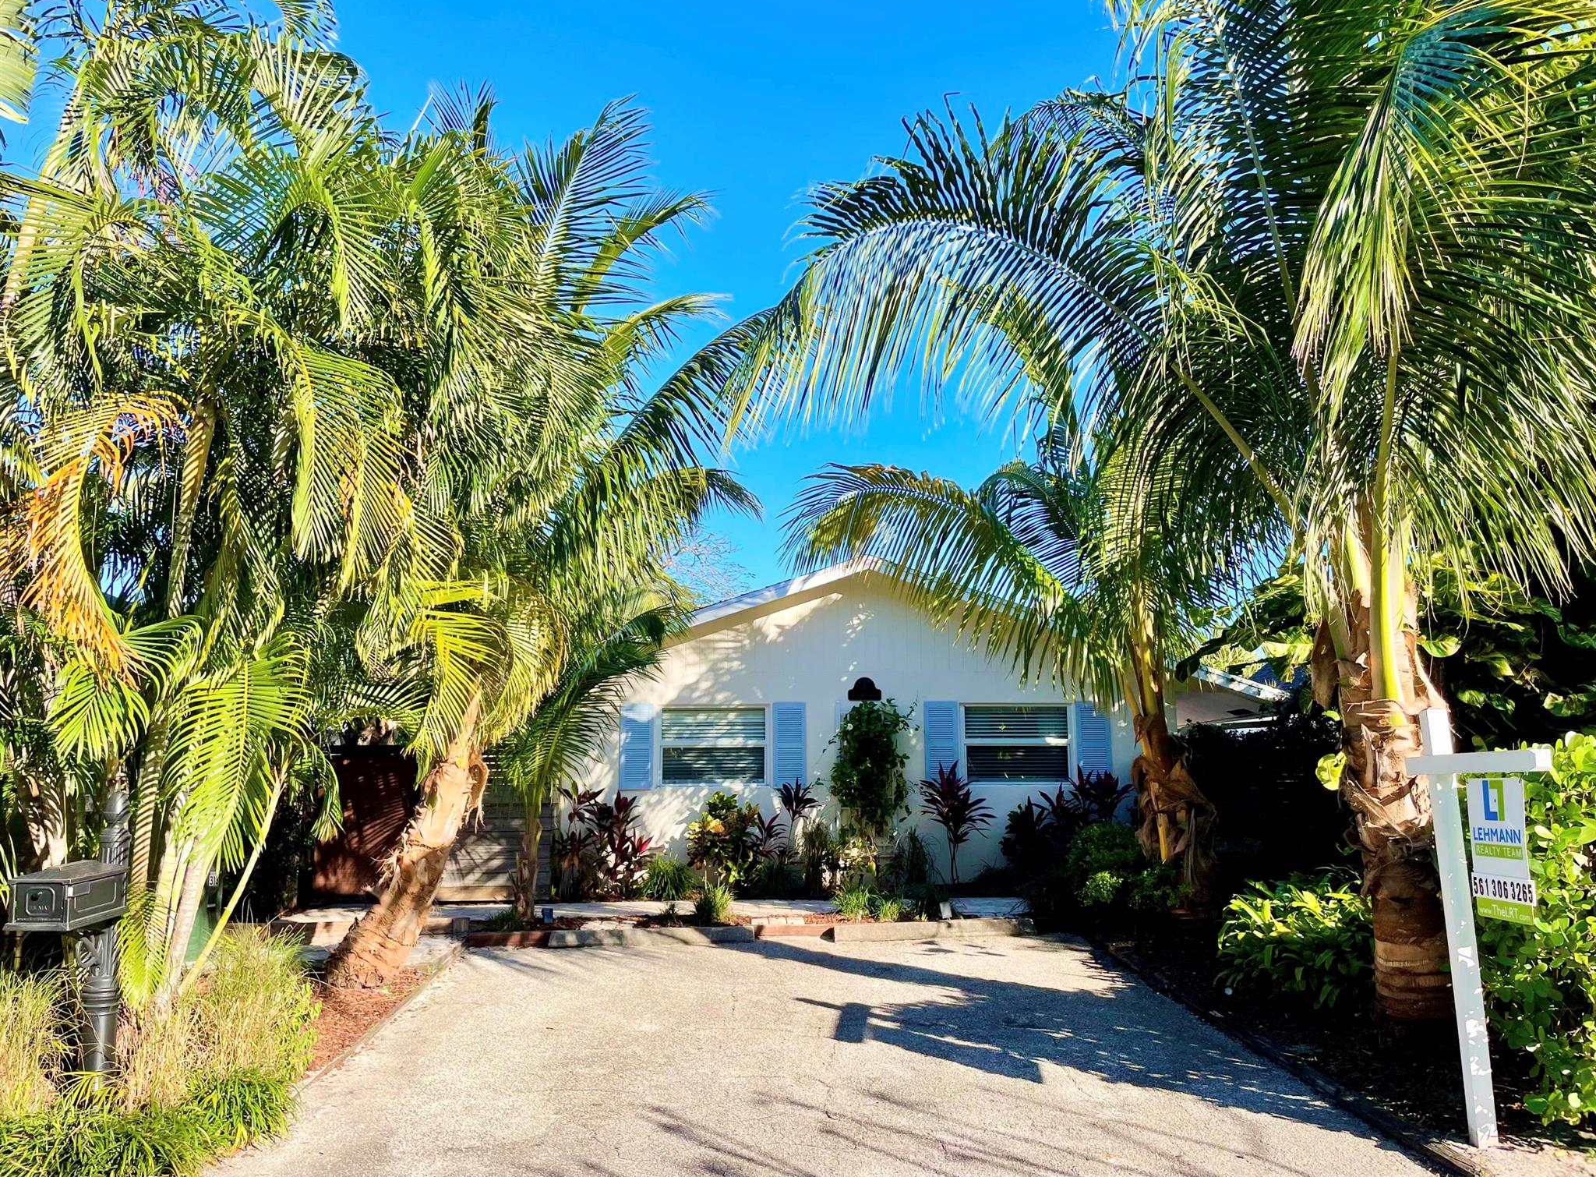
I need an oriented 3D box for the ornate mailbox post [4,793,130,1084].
[{"bbox_3d":[-3.410,1.632,5.526,0.290,1.384,0.680,0,-7,0],"label":"ornate mailbox post"}]

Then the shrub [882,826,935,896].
[{"bbox_3d":[1.176,2.864,12.637,0.552,0.682,0.520,0,-7,0],"label":"shrub"}]

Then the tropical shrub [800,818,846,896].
[{"bbox_3d":[0.259,2.788,12.445,0.479,0.786,0.480,0,-7,0],"label":"tropical shrub"}]

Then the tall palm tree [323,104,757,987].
[{"bbox_3d":[-1.859,-0.462,8.631,3.200,6.439,3.100,0,-7,0],"label":"tall palm tree"}]

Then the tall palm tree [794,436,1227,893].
[{"bbox_3d":[1.945,0.675,11.105,4.086,4.504,3.300,0,-7,0],"label":"tall palm tree"}]

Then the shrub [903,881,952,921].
[{"bbox_3d":[1.140,2.745,10.535,0.427,0.342,0.410,0,-7,0],"label":"shrub"}]

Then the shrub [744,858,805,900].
[{"bbox_3d":[-0.243,2.979,12.319,0.602,0.426,0.550,0,-7,0],"label":"shrub"}]

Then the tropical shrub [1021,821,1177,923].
[{"bbox_3d":[2.771,2.614,11.056,1.437,0.923,1.200,0,-7,0],"label":"tropical shrub"}]

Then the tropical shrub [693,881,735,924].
[{"bbox_3d":[-0.720,2.714,10.337,0.355,0.356,0.360,0,-7,0],"label":"tropical shrub"}]

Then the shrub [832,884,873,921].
[{"bbox_3d":[0.482,2.755,10.533,0.362,0.321,0.370,0,-7,0],"label":"shrub"}]

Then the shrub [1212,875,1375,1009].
[{"bbox_3d":[3.214,2.255,7.724,1.052,0.851,1.000,0,-7,0],"label":"shrub"}]

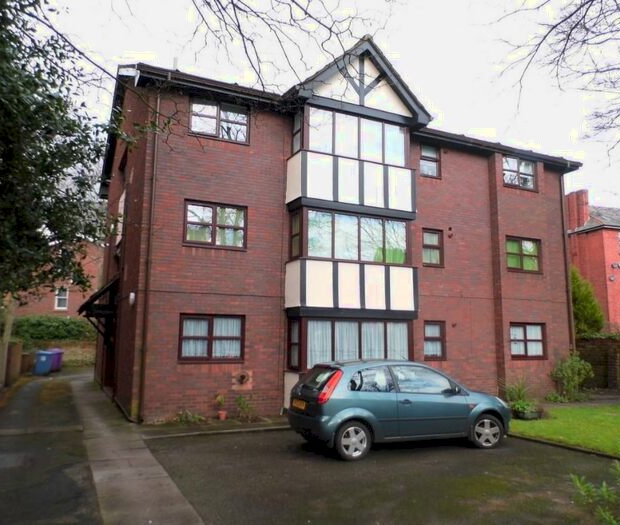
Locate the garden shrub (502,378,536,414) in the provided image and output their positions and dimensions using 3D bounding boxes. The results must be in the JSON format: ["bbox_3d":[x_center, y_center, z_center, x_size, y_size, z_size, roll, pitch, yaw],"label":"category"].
[{"bbox_3d":[4.940,3.136,11.920,0.720,0.800,0.680,4,-9,-26],"label":"garden shrub"}]

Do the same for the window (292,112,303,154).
[{"bbox_3d":[-0.256,-3.224,12.510,0.120,1.120,0.600,4,-9,-26],"label":"window"}]

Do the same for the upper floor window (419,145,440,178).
[{"bbox_3d":[3.487,-2.908,14.651,0.750,0.990,0.120,4,-9,-26],"label":"upper floor window"}]

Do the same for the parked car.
[{"bbox_3d":[1.629,2.444,8.884,3.920,1.450,1.700,3,-8,-21],"label":"parked car"}]

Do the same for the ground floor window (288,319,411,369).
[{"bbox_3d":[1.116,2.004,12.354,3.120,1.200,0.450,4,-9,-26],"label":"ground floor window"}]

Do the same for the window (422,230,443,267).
[{"bbox_3d":[3.414,-0.391,14.095,0.733,1.054,0.120,4,-9,-25],"label":"window"}]

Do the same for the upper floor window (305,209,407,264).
[{"bbox_3d":[1.212,-0.589,12.577,3.000,1.200,0.160,4,-9,-26],"label":"upper floor window"}]

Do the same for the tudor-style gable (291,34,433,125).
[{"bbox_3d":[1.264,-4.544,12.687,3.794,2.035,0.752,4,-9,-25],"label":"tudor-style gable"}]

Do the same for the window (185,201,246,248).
[{"bbox_3d":[-2.123,-0.821,11.503,1.459,1.054,0.120,4,-9,-25],"label":"window"}]

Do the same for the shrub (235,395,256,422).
[{"bbox_3d":[-1.379,3.145,10.889,0.450,0.580,0.420,4,-9,-25],"label":"shrub"}]

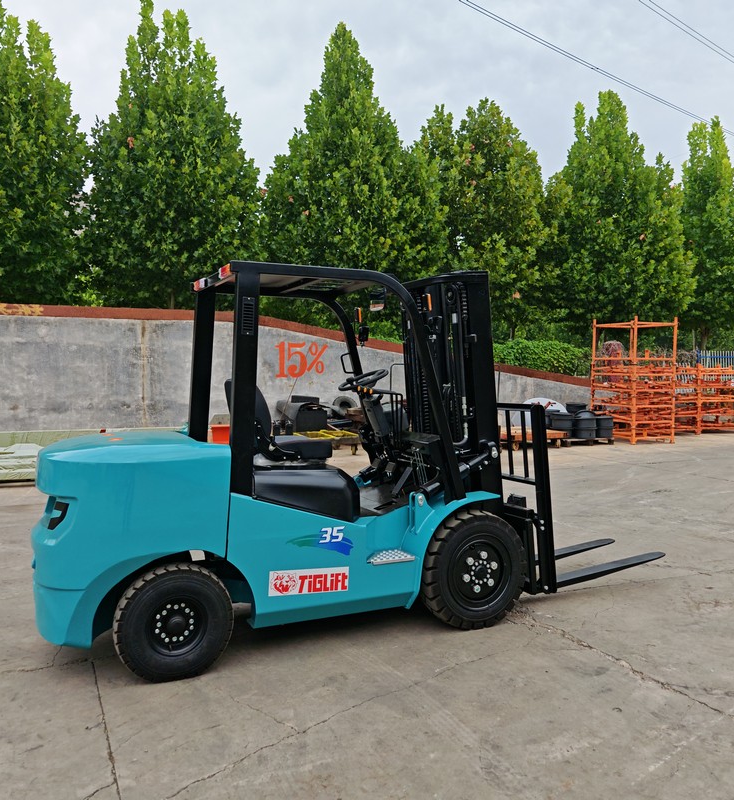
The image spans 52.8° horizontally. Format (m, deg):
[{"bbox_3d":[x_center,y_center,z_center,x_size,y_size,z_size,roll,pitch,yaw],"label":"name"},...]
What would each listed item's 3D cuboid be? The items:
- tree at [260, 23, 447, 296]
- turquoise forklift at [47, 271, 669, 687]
[{"bbox_3d":[-0.349,-4.633,19.248,4.800,10.083,4.800,0,4,0],"label":"tree"},{"bbox_3d":[0.128,0.280,4.709,4.149,2.093,1.230,-2,4,-25],"label":"turquoise forklift"}]

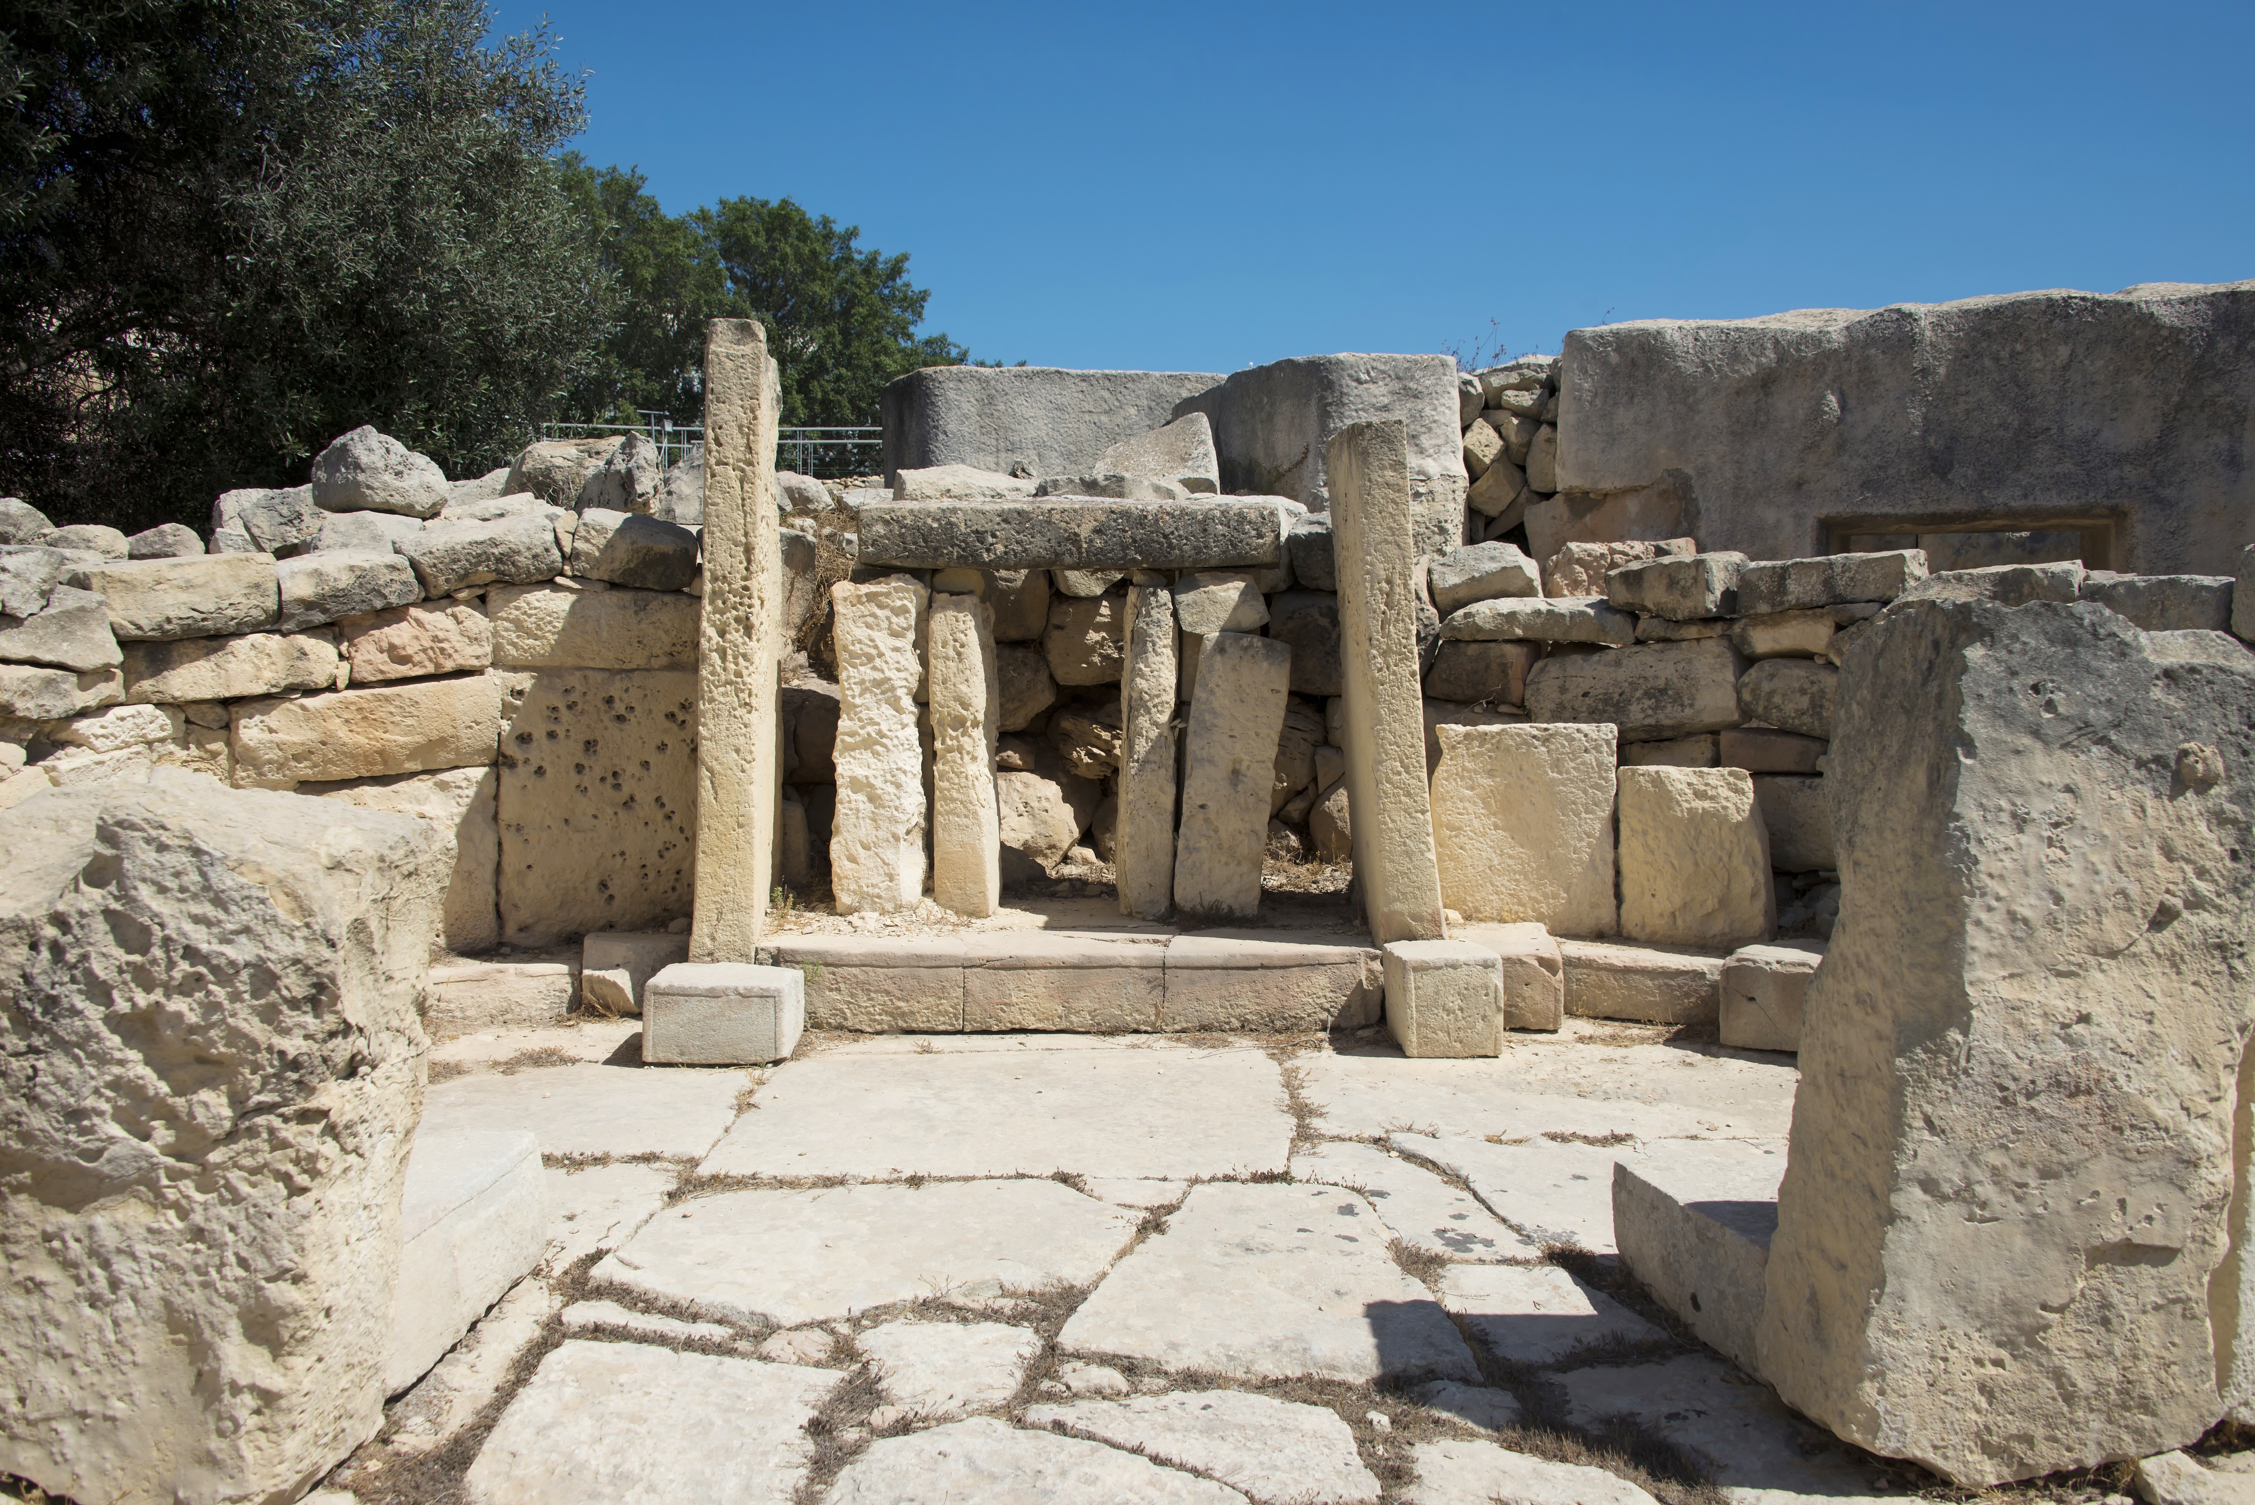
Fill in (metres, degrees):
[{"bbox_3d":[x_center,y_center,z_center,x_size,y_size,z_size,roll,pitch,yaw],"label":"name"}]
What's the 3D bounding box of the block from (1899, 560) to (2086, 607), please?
[{"bbox_3d":[5.280,-0.970,10.750,1.050,0.360,0.500,0,1,18],"label":"block"}]

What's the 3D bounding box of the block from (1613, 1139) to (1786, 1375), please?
[{"bbox_3d":[1.801,1.292,4.461,0.720,0.290,0.950,0,2,-12],"label":"block"}]

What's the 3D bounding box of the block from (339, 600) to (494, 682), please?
[{"bbox_3d":[-3.749,-0.589,9.285,0.680,0.370,0.420,-6,3,-15],"label":"block"}]

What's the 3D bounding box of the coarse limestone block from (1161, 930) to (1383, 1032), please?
[{"bbox_3d":[0.655,1.041,8.000,0.950,0.350,0.580,0,3,-5],"label":"coarse limestone block"}]

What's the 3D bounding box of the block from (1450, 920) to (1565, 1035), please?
[{"bbox_3d":[2.150,1.315,10.100,0.620,0.460,0.700,0,0,6],"label":"block"}]

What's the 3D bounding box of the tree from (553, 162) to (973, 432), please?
[{"bbox_3d":[-6.370,-6.600,32.000,7.600,7.200,7.000,0,2,0],"label":"tree"}]

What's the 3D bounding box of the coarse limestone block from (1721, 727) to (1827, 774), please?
[{"bbox_3d":[3.183,-0.004,8.600,0.530,0.210,0.350,1,3,22],"label":"coarse limestone block"}]

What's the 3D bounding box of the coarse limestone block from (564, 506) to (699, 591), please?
[{"bbox_3d":[-2.320,-0.953,8.250,0.540,0.340,0.400,0,3,-5],"label":"coarse limestone block"}]

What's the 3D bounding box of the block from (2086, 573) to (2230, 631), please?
[{"bbox_3d":[5.153,-0.737,8.800,0.660,0.300,0.450,0,2,15],"label":"block"}]

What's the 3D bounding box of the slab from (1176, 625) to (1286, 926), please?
[{"bbox_3d":[0.520,0.118,8.700,0.430,1.400,0.240,5,3,0],"label":"slab"}]

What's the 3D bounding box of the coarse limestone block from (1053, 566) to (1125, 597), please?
[{"bbox_3d":[-0.203,-0.896,9.200,0.380,0.170,0.300,0,3,0],"label":"coarse limestone block"}]

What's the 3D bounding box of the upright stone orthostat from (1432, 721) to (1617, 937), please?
[{"bbox_3d":[2.097,0.386,9.300,0.895,1.089,0.330,1,2,27],"label":"upright stone orthostat"}]

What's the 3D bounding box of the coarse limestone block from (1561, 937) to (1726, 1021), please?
[{"bbox_3d":[2.582,1.139,8.785,0.800,0.280,0.650,0,2,12],"label":"coarse limestone block"}]

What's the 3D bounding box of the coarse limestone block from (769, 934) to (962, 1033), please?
[{"bbox_3d":[-1.277,1.122,8.550,0.905,0.395,0.520,0,2,-1],"label":"coarse limestone block"}]

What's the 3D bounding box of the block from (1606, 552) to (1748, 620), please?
[{"bbox_3d":[3.560,-1.070,11.400,0.850,0.410,0.550,0,1,14],"label":"block"}]

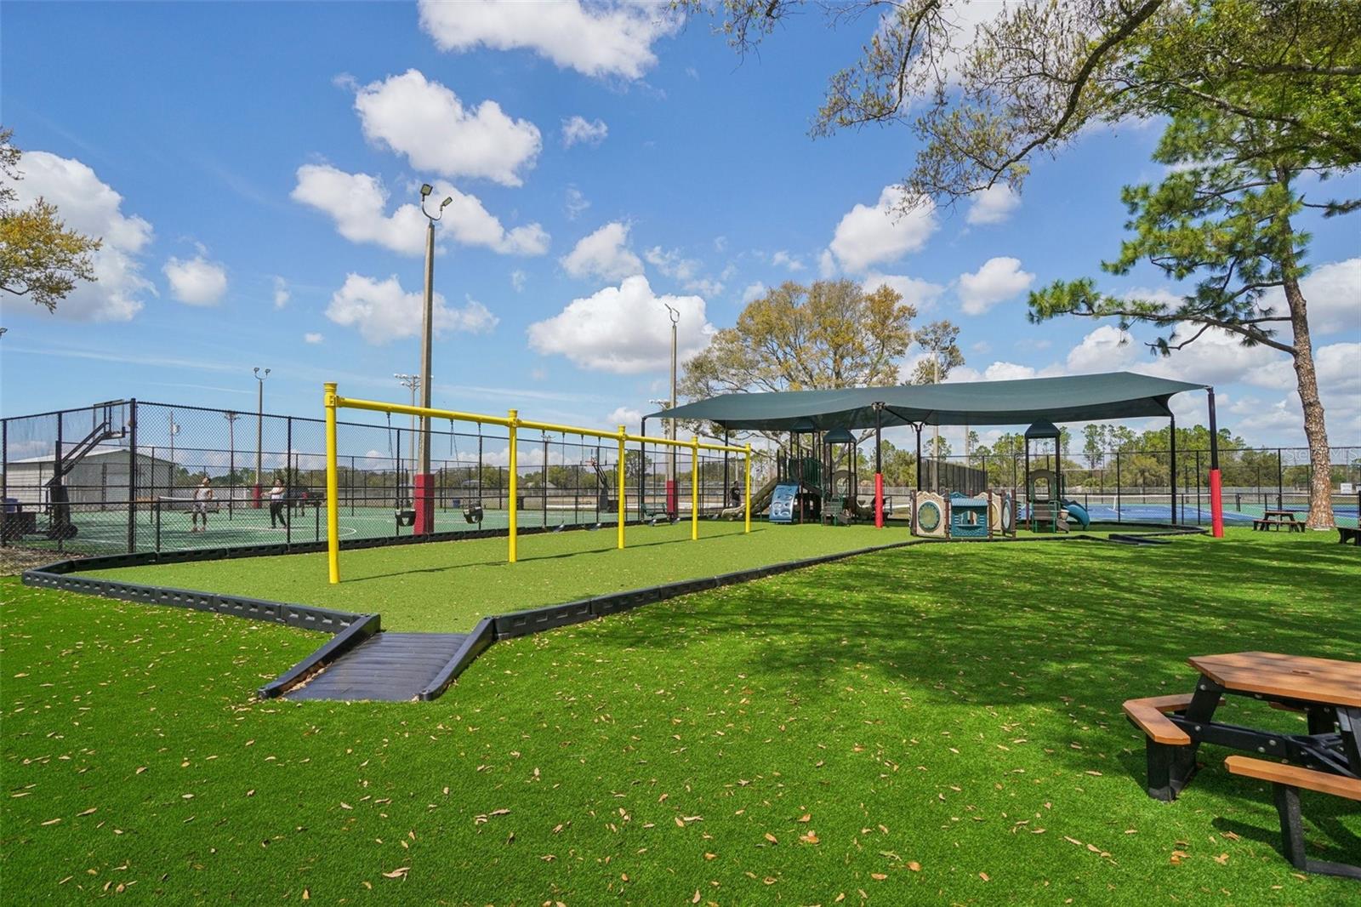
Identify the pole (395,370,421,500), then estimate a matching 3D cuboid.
[{"bbox_3d":[-31.646,-1.697,71.735,4.200,15.050,1.000,1,-4,-14],"label":"pole"}]

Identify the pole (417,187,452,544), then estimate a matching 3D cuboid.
[{"bbox_3d":[-7.936,-3.084,19.469,0.650,11.430,0.950,-3,-5,44],"label":"pole"}]

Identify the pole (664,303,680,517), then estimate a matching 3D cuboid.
[{"bbox_3d":[-0.469,-2.247,31.623,0.650,11.280,0.950,-2,-4,25],"label":"pole"}]

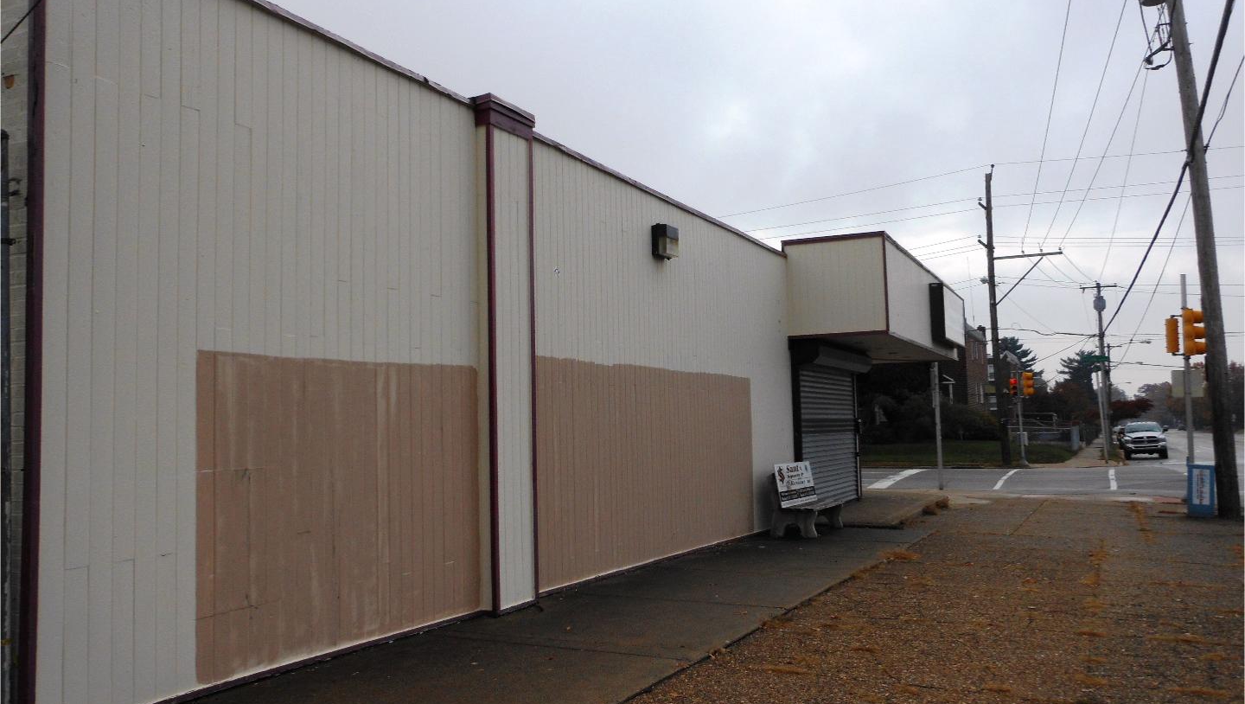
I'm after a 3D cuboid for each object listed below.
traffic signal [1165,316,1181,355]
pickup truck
[{"bbox_3d":[12.440,-0.359,22.745,0.290,0.820,0.340,-4,-5,26],"label":"traffic signal"},{"bbox_3d":[26.430,4.429,51.191,2.030,1.920,5.850,-3,-5,25],"label":"pickup truck"}]

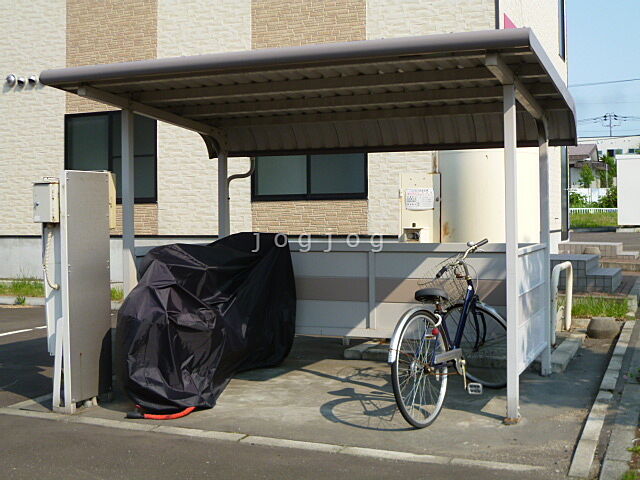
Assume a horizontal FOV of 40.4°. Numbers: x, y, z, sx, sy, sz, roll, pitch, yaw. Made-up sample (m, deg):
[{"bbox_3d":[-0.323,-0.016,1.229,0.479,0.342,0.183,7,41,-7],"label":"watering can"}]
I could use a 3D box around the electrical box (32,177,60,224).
[{"bbox_3d":[-1.817,-0.242,5.771,0.145,0.265,0.095,0,1,22],"label":"electrical box"}]

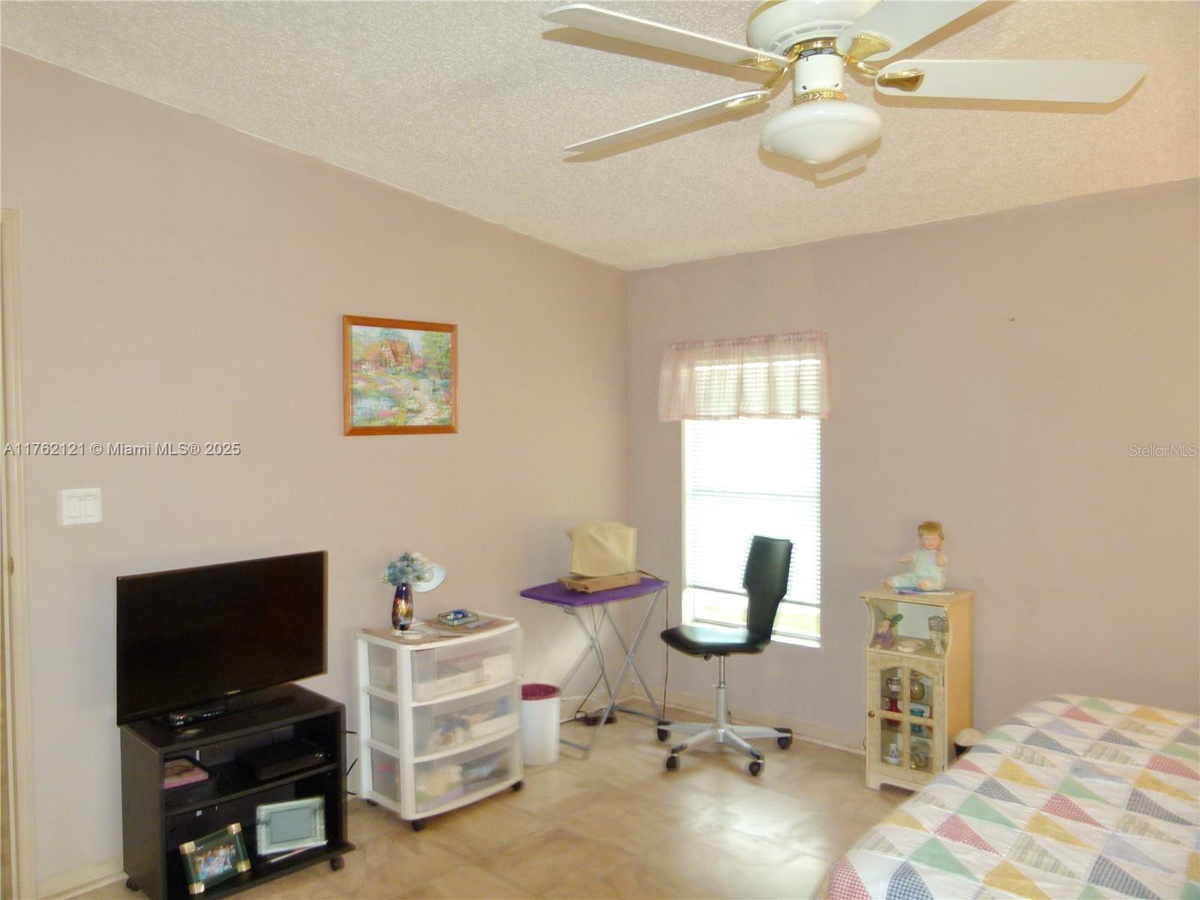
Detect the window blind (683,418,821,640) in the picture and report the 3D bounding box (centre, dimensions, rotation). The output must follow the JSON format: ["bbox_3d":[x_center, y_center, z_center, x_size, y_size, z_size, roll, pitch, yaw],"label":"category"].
[{"bbox_3d":[0.759,0.249,4.284,0.785,1.192,0.045,1,2,43],"label":"window blind"}]

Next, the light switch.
[{"bbox_3d":[-1.669,0.184,2.799,0.012,0.114,0.114,1,2,43],"label":"light switch"}]

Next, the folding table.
[{"bbox_3d":[0.003,1.022,4.199,0.477,0.695,0.685,1,2,43],"label":"folding table"}]

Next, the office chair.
[{"bbox_3d":[0.561,0.882,3.924,0.626,0.983,0.596,-1,2,-18],"label":"office chair"}]

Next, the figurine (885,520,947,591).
[{"bbox_3d":[1.284,0.430,3.516,0.229,0.270,0.179,0,2,29],"label":"figurine"}]

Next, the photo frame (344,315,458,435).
[{"bbox_3d":[-0.827,-0.308,3.685,0.028,0.486,0.573,1,2,43],"label":"photo frame"}]

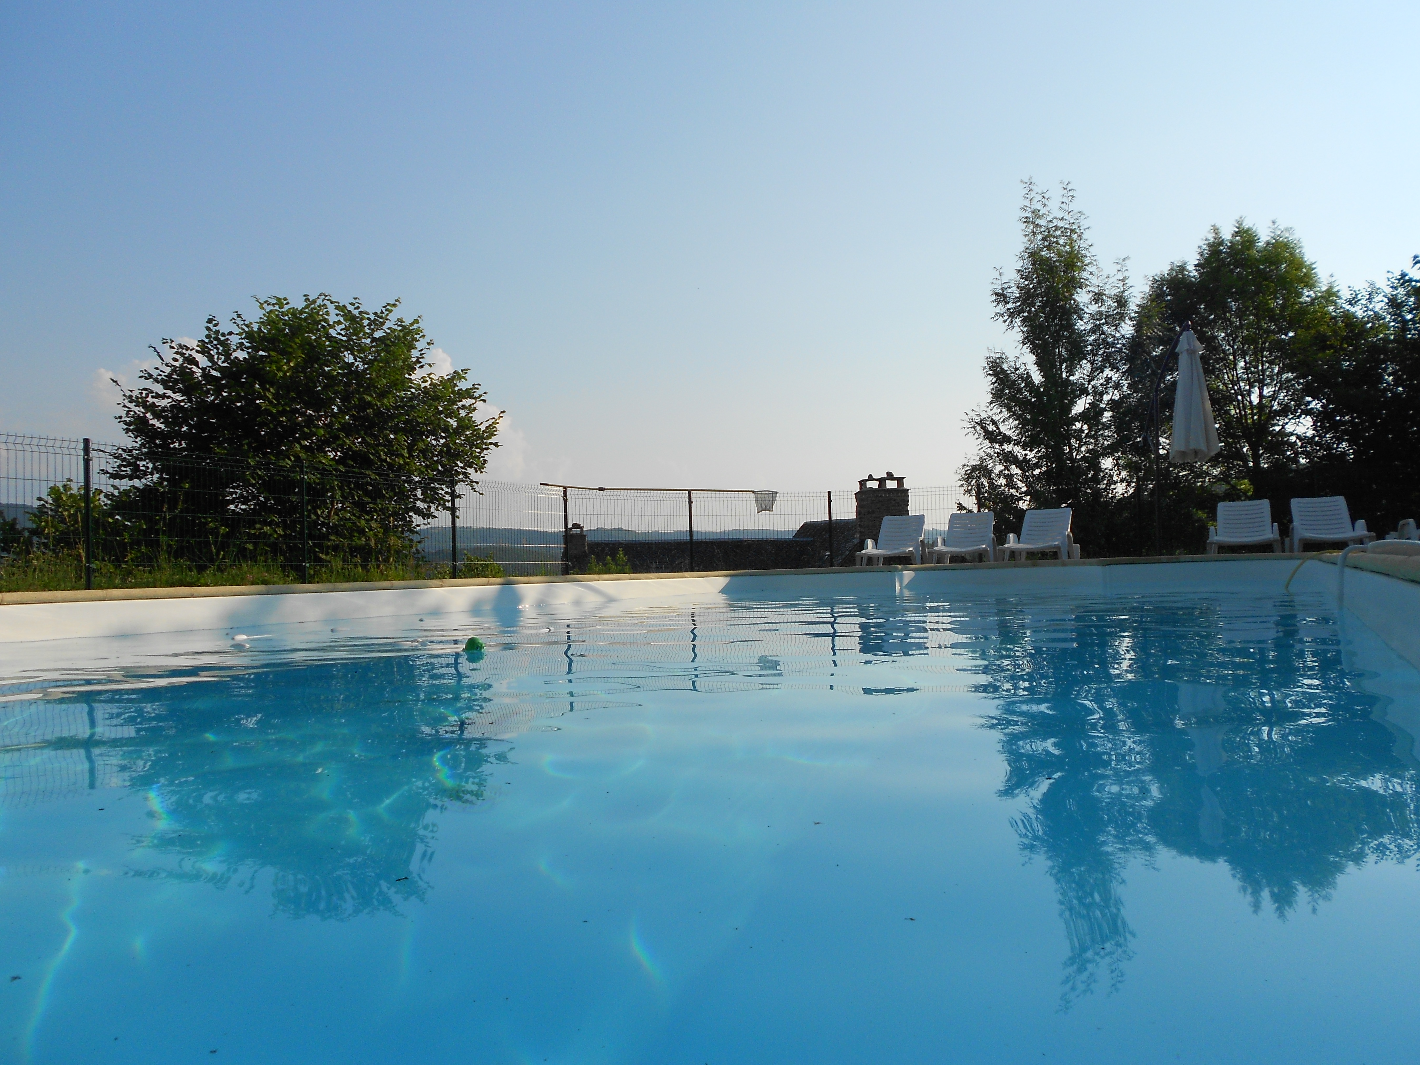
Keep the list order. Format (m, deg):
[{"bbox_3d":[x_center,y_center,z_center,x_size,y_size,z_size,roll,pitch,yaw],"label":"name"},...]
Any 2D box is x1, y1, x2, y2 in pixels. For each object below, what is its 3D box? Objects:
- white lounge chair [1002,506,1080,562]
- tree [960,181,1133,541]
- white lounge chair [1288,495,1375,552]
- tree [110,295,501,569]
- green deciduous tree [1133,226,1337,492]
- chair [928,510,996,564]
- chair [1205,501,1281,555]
[{"bbox_3d":[3.760,0.073,12.180,0.700,0.760,1.700,-3,-2,24],"label":"white lounge chair"},{"bbox_3d":[5.840,-2.848,18.500,2.950,6.485,2.800,-2,-2,18],"label":"tree"},{"bbox_3d":[6.620,-0.038,11.440,0.700,0.760,1.700,-3,-2,23],"label":"white lounge chair"},{"bbox_3d":[-5.885,-1.419,15.500,5.400,4.079,5.200,-1,-2,-21],"label":"tree"},{"bbox_3d":[10.097,-2.804,20.500,3.600,6.354,3.500,-3,-2,26],"label":"green deciduous tree"},{"bbox_3d":[3.130,0.110,12.990,0.700,0.760,1.700,-3,-2,20],"label":"chair"},{"bbox_3d":[5.920,-0.009,11.820,0.700,0.760,1.700,-3,-2,25],"label":"chair"}]

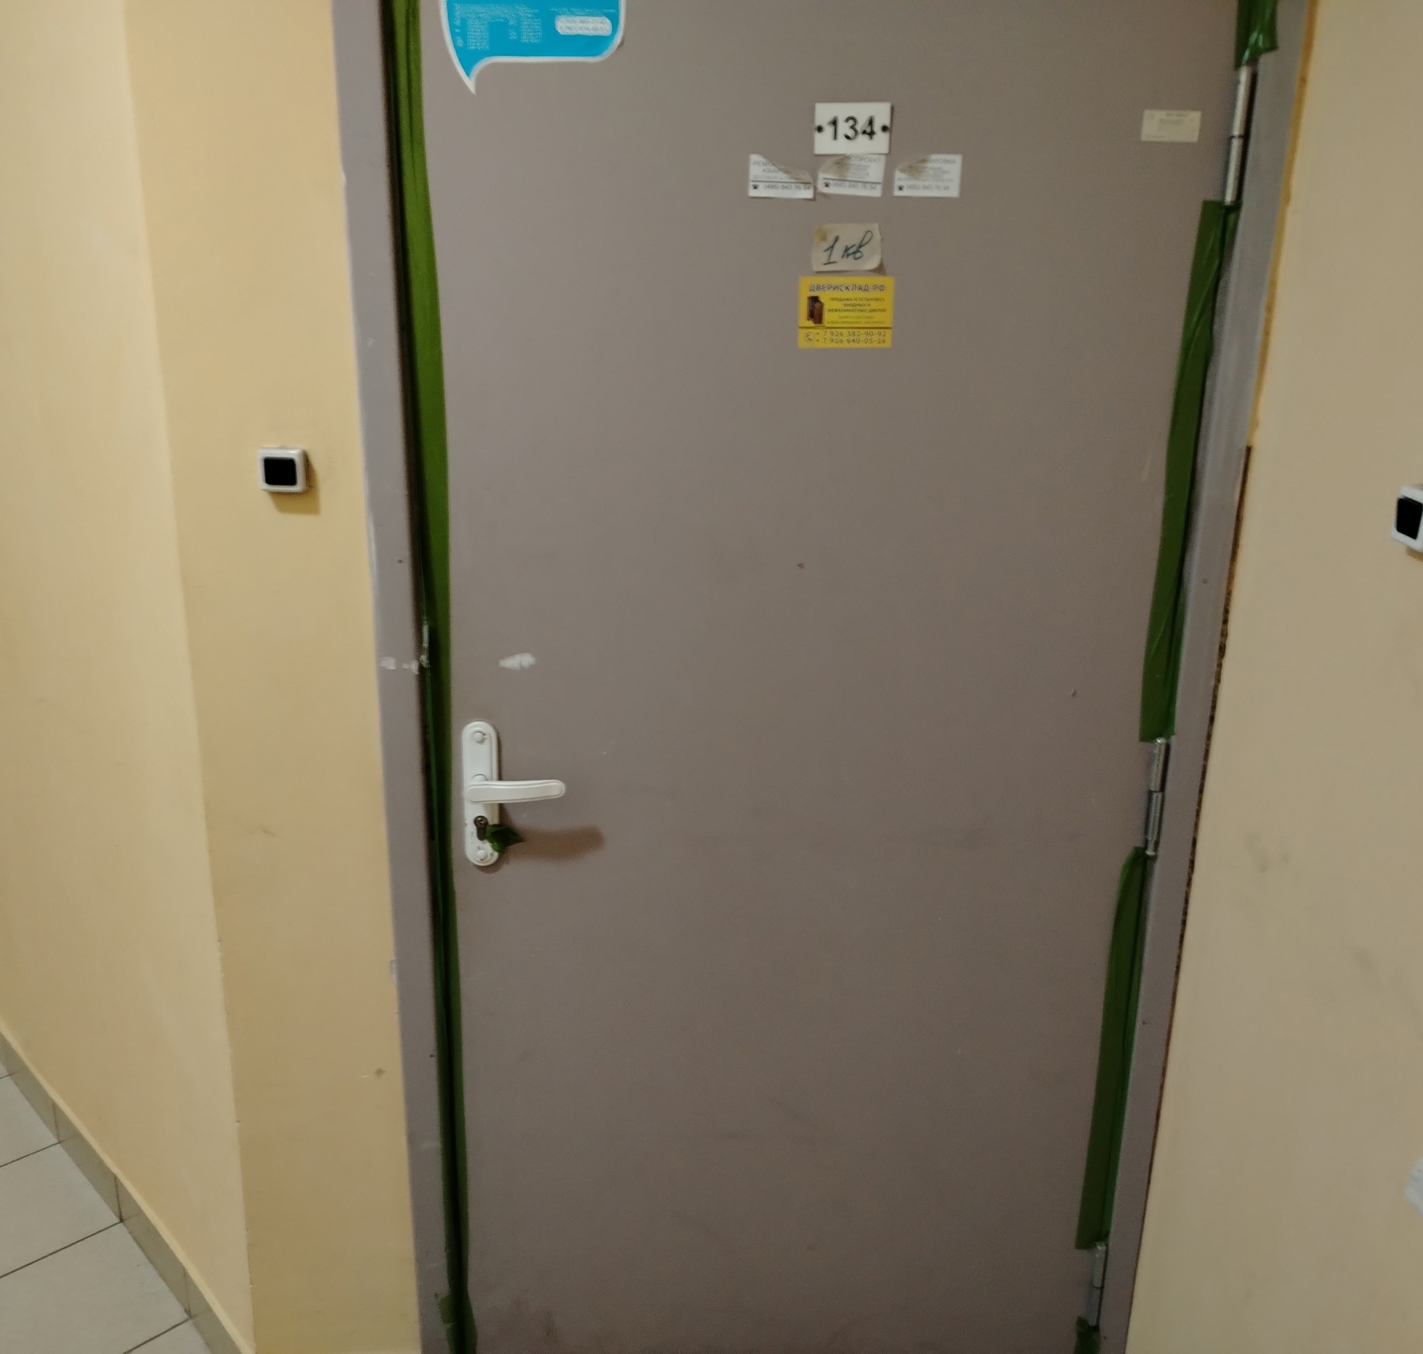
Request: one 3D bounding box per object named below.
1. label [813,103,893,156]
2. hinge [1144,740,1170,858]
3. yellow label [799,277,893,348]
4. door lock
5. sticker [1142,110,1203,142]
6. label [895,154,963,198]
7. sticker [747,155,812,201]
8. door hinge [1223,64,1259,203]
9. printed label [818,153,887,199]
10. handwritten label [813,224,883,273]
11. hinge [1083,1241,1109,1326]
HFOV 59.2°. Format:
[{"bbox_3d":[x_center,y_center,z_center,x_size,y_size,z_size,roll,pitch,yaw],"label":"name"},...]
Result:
[{"bbox_3d":[0.151,-0.584,1.333,0.081,0.050,0.005,0,17,-3],"label":"label"},{"bbox_3d":[0.556,0.150,1.568,0.020,0.154,0.020,0,17,-3],"label":"hinge"},{"bbox_3d":[0.145,-0.391,1.344,0.100,0.073,0.004,1,16,1],"label":"yellow label"},{"bbox_3d":[-0.234,0.150,1.484,0.129,0.187,0.060,1,16,1],"label":"door lock"},{"bbox_3d":[0.472,-0.565,1.284,0.058,0.029,0.003,1,16,1],"label":"sticker"},{"bbox_3d":[0.234,-0.540,1.351,0.072,0.043,0.004,0,17,-3],"label":"label"},{"bbox_3d":[0.073,-0.522,1.307,0.068,0.043,0.005,1,16,1],"label":"sticker"},{"bbox_3d":[0.537,-0.552,1.282,0.018,0.138,0.020,1,16,1],"label":"door hinge"},{"bbox_3d":[0.146,-0.522,1.304,0.069,0.042,0.006,1,16,1],"label":"printed label"},{"bbox_3d":[0.144,-0.454,1.324,0.072,0.047,0.006,1,16,1],"label":"handwritten label"},{"bbox_3d":[0.548,0.870,1.783,0.020,0.148,0.020,0,17,-3],"label":"hinge"}]

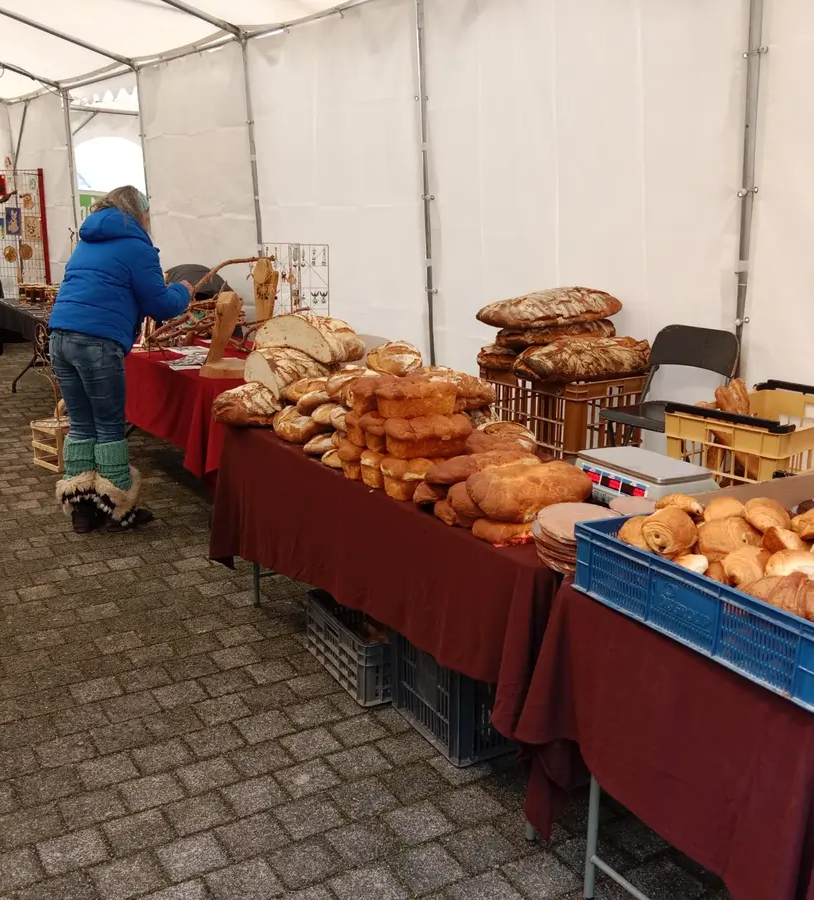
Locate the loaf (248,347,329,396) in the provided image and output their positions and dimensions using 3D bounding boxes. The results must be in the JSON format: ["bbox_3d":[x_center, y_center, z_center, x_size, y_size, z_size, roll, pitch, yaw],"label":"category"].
[{"bbox_3d":[-0.456,-0.298,3.600,0.290,0.140,0.260,-8,16,-29],"label":"loaf"}]

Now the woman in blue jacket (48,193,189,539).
[{"bbox_3d":[-1.383,-0.432,4.570,0.520,1.620,0.600,13,19,40],"label":"woman in blue jacket"}]

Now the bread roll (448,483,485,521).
[{"bbox_3d":[0.195,0.130,2.374,0.188,0.088,0.119,-4,14,-20],"label":"bread roll"}]

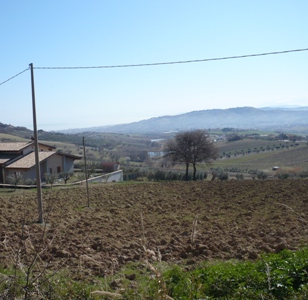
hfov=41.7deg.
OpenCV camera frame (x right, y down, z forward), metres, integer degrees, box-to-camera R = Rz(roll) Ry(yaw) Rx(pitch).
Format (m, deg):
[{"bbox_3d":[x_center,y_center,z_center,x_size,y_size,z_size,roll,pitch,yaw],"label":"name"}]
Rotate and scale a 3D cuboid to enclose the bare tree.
[{"bbox_3d":[7.203,1.077,77.672,10.320,9.630,9.490,-1,4,0],"label":"bare tree"}]

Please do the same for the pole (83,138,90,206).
[{"bbox_3d":[-5.317,1.727,31.813,0.140,5.510,0.140,-4,4,0],"label":"pole"}]

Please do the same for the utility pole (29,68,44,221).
[{"bbox_3d":[-5.444,-0.244,18.746,0.230,7.460,0.220,-2,4,0],"label":"utility pole"}]

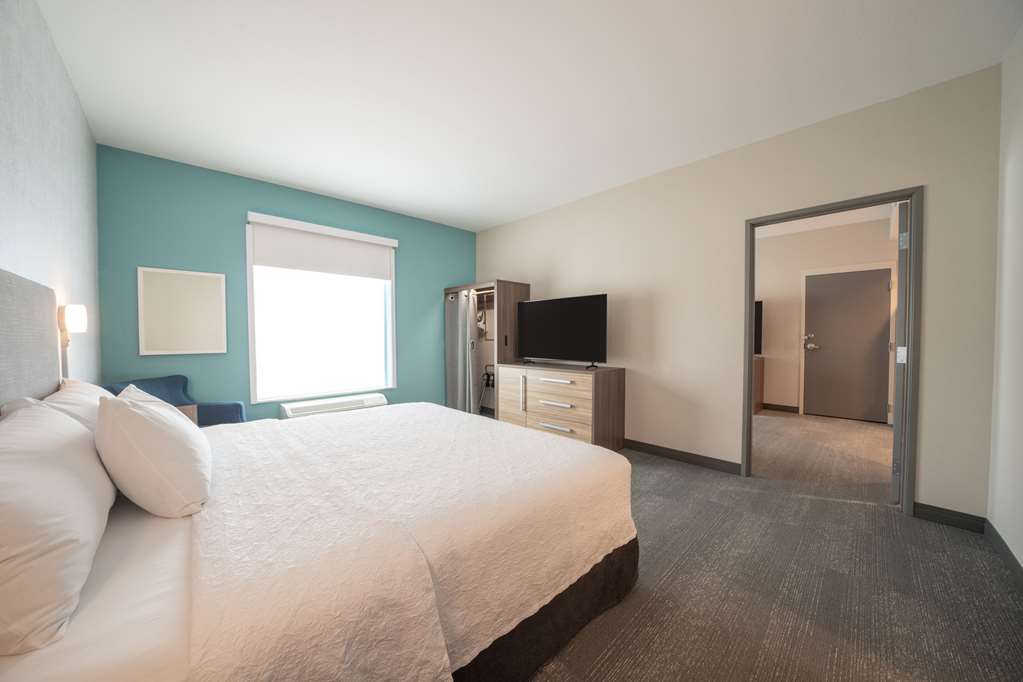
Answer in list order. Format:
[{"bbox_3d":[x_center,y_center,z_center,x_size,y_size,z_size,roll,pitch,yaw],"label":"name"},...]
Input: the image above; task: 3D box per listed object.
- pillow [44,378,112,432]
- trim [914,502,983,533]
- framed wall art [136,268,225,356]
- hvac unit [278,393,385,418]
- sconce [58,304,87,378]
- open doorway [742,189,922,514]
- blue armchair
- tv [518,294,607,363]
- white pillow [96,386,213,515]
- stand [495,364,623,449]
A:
[{"bbox_3d":[-1.967,0.419,1.580,0.800,0.460,0.210,1,24,45],"label":"pillow"},{"bbox_3d":[2.834,1.152,2.212,0.290,0.100,0.018,1,2,44],"label":"trim"},{"bbox_3d":[-3.130,-0.273,3.272,0.610,0.800,0.035,-1,2,-40],"label":"framed wall art"},{"bbox_3d":[-2.060,0.908,4.036,1.080,0.420,0.270,-1,2,-40],"label":"hvac unit"},{"bbox_3d":[-2.489,0.003,1.942,0.120,0.410,0.120,-1,2,-45],"label":"sconce"},{"bbox_3d":[2.431,0.077,2.680,1.000,2.210,0.160,1,2,44],"label":"open doorway"},{"bbox_3d":[-2.810,0.751,2.880,0.720,0.860,0.750,0,1,-8],"label":"blue armchair"},{"bbox_3d":[0.552,-0.120,4.004,1.250,0.740,0.090,1,2,44],"label":"tv"},{"bbox_3d":[-1.402,0.396,1.354,0.540,0.500,0.220,1,30,45],"label":"white pillow"},{"bbox_3d":[0.550,0.730,3.968,1.320,0.865,0.640,1,2,44],"label":"stand"}]

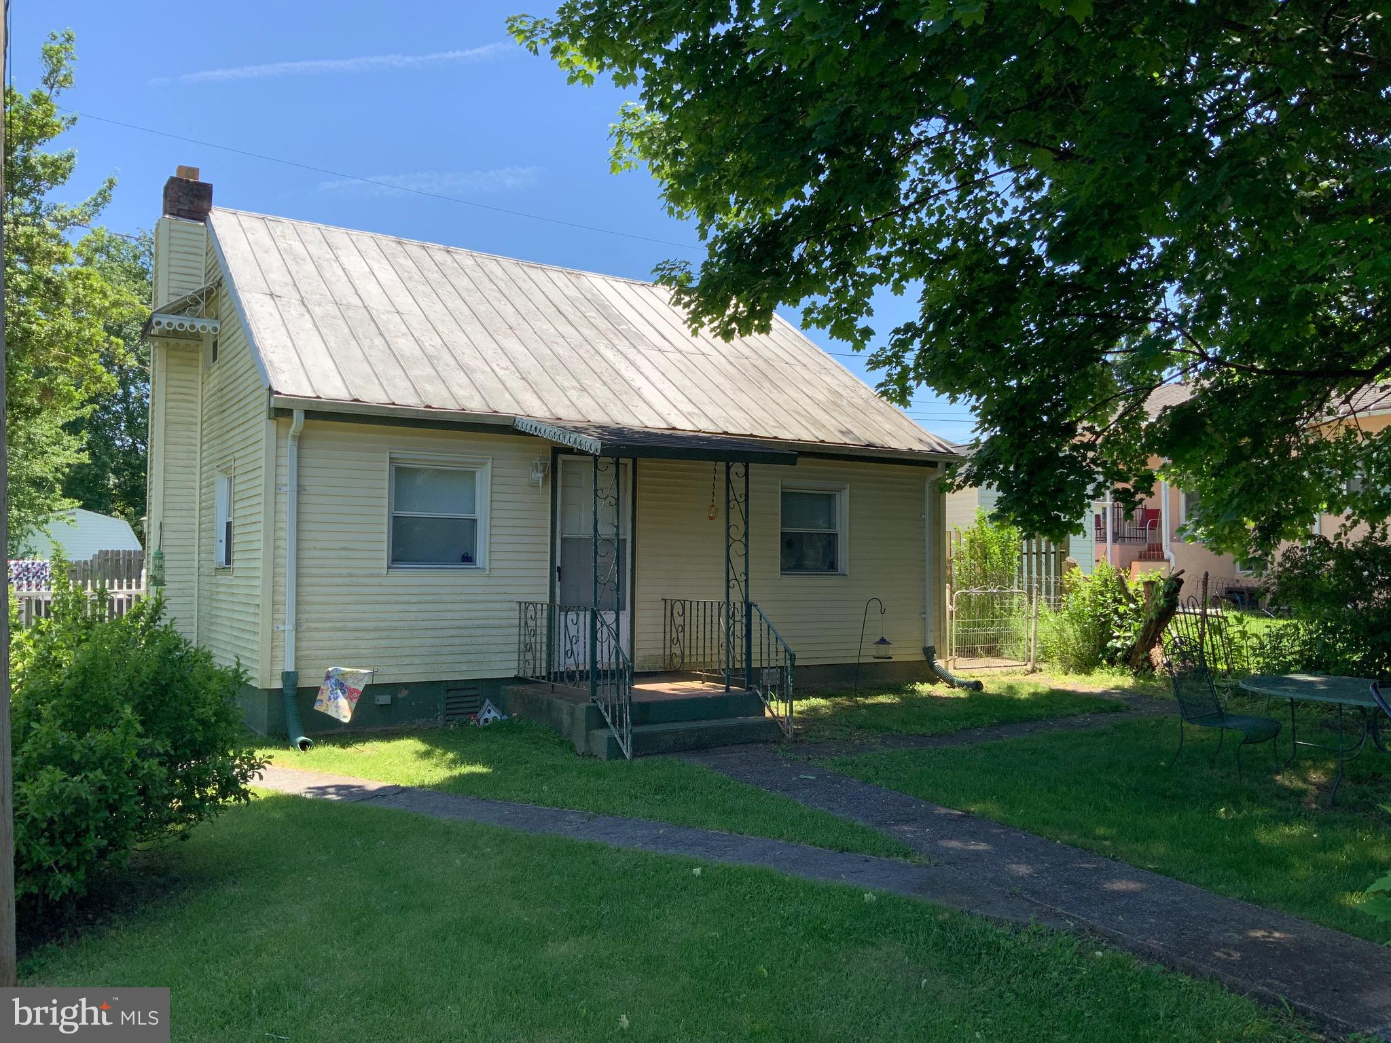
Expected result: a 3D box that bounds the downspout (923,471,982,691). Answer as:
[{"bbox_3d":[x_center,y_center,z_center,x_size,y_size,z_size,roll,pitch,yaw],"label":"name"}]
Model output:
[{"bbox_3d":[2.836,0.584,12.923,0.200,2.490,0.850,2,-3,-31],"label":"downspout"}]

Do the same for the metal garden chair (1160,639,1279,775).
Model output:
[{"bbox_3d":[3.806,1.347,8.462,0.560,0.960,0.670,2,-3,-31],"label":"metal garden chair"}]

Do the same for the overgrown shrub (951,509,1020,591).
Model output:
[{"bbox_3d":[4.300,0.906,17.300,1.100,2.100,1.000,0,-3,14],"label":"overgrown shrub"}]

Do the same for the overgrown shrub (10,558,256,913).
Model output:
[{"bbox_3d":[-2.817,0.936,5.646,1.500,1.500,1.500,2,-3,-26],"label":"overgrown shrub"}]

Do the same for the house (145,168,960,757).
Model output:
[{"bbox_3d":[-1.938,-0.988,13.820,8.230,6.020,9.500,2,-3,-31],"label":"house"}]

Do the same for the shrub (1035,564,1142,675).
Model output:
[{"bbox_3d":[5.221,1.242,15.401,1.400,1.400,1.300,-1,-3,19],"label":"shrub"}]

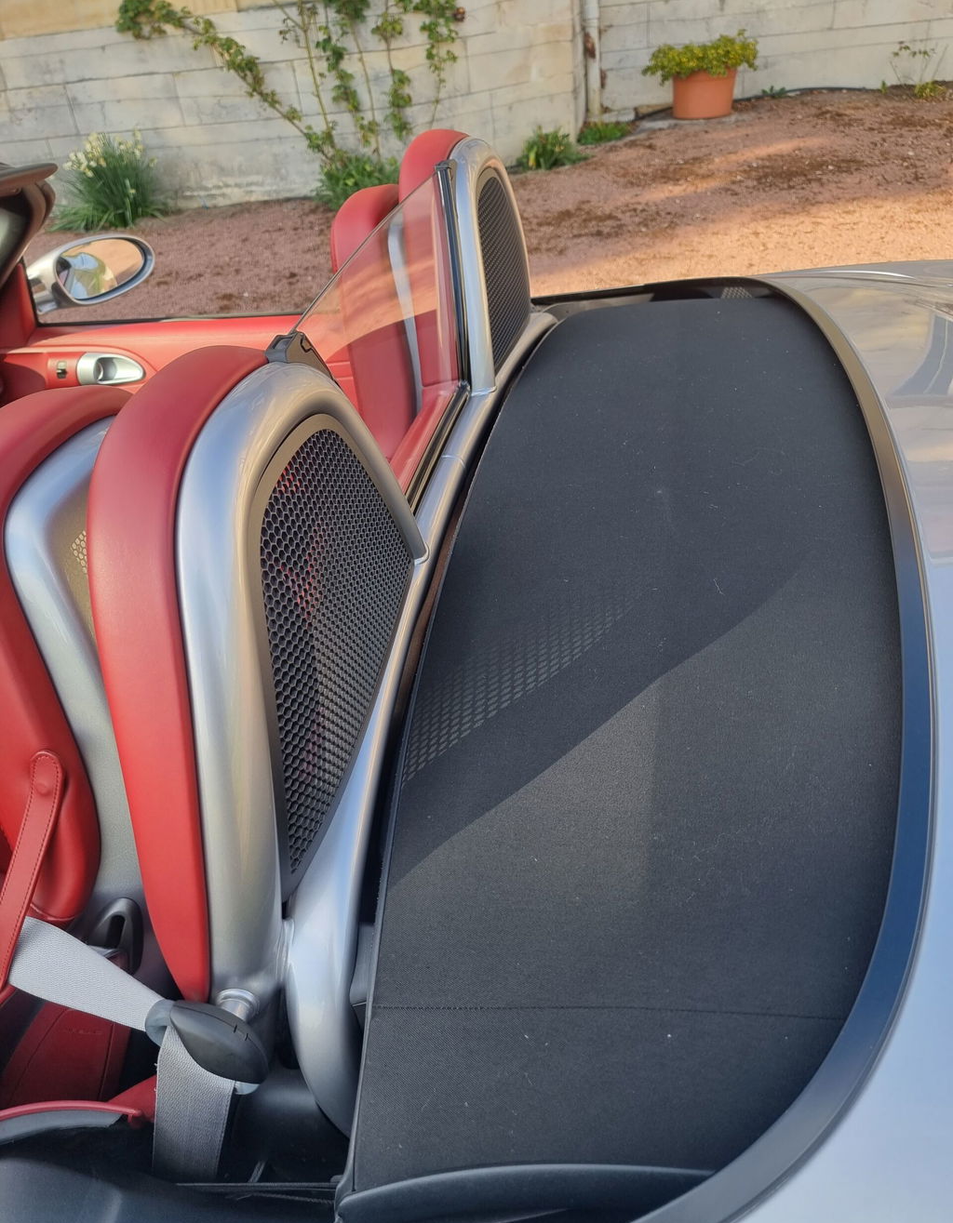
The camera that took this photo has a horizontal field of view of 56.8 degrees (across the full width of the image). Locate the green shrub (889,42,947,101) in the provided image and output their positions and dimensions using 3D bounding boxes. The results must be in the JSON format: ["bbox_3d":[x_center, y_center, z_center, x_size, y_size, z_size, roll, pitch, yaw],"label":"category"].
[{"bbox_3d":[2.875,-3.511,5.694,0.350,0.330,0.250,-5,38,4],"label":"green shrub"}]

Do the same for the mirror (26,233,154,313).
[{"bbox_3d":[-0.830,-0.723,1.880,0.130,0.155,0.260,23,48,33],"label":"mirror"}]

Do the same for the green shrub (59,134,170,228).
[{"bbox_3d":[-2.246,-2.631,5.321,0.600,0.500,0.520,-5,38,4],"label":"green shrub"}]

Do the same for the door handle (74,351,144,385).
[{"bbox_3d":[-0.744,-0.495,1.790,0.150,0.064,0.045,2,39,13],"label":"door handle"}]

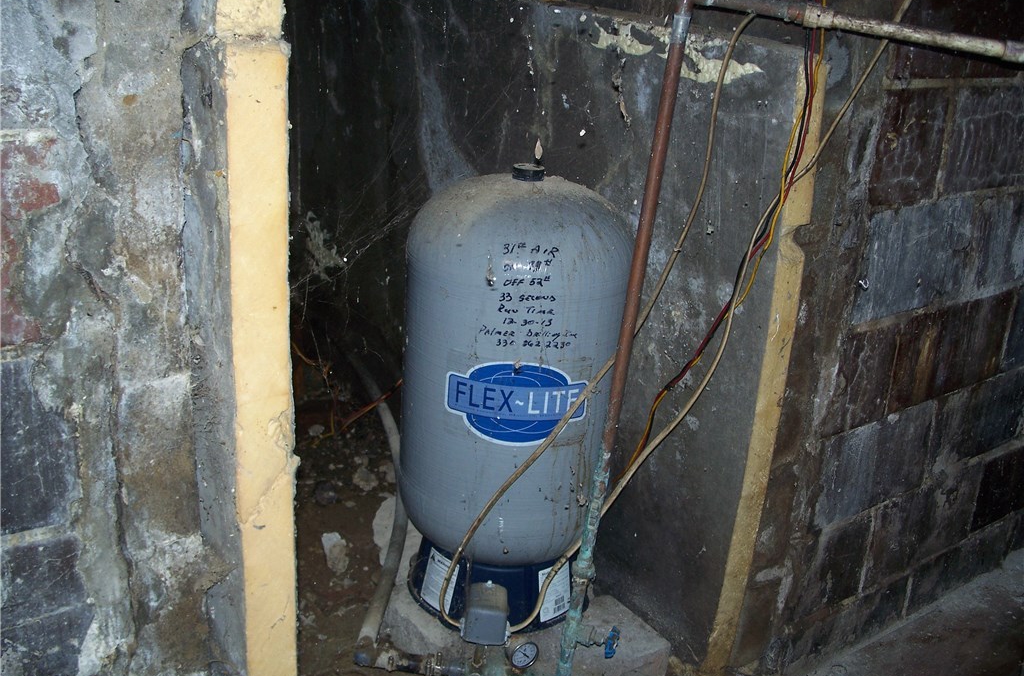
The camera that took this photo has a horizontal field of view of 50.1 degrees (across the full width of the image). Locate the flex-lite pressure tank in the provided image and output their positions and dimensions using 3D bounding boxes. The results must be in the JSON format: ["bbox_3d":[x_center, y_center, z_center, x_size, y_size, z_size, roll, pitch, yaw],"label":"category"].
[{"bbox_3d":[-0.003,0.097,2.112,0.411,0.865,0.411,1,21,-6],"label":"flex-lite pressure tank"}]

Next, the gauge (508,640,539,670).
[{"bbox_3d":[0.018,0.551,1.918,0.053,0.059,0.030,-6,23,-23],"label":"gauge"}]

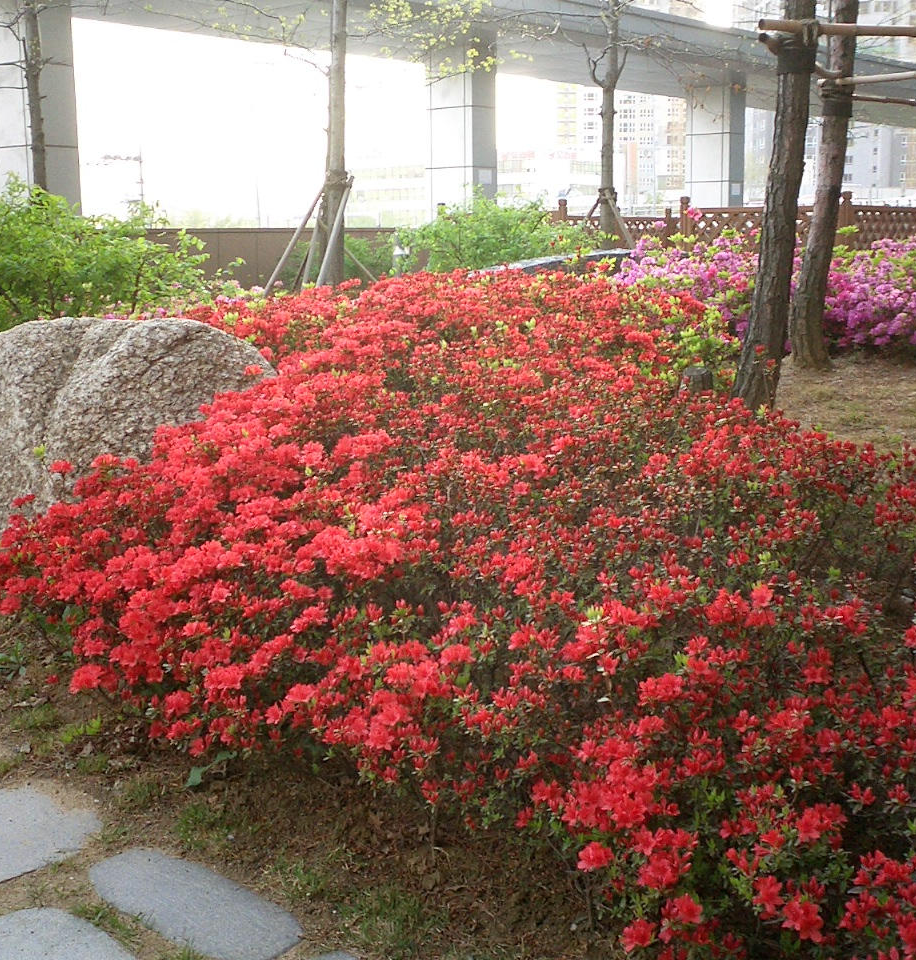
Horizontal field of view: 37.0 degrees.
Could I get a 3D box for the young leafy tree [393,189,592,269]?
[{"bbox_3d":[0.295,-1.854,11.453,1.750,1.080,1.550,0,10,1],"label":"young leafy tree"}]

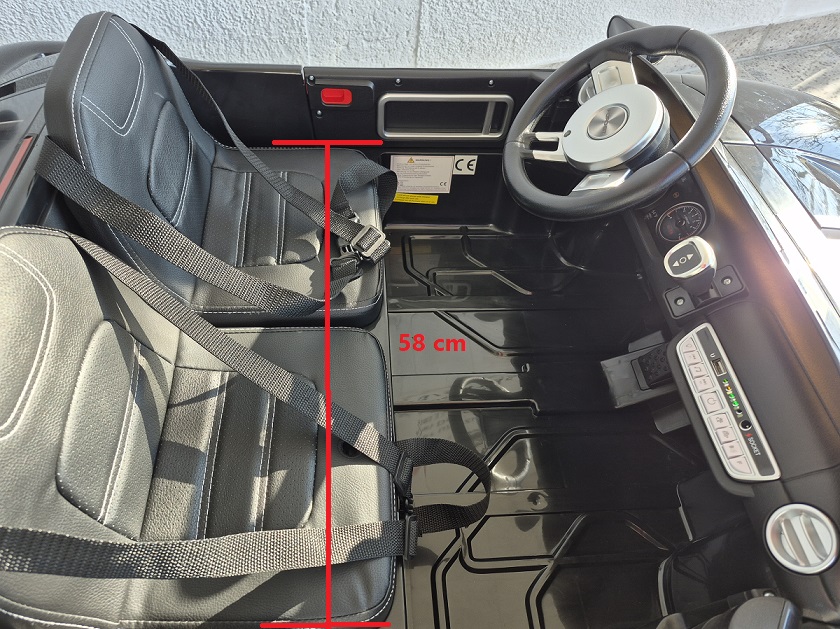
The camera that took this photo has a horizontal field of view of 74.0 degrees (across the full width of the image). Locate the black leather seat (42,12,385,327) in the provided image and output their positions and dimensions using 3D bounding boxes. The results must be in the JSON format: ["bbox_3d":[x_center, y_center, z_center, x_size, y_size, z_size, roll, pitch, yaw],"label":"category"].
[{"bbox_3d":[-0.190,-0.165,0.605,0.292,0.285,0.282,-1,55,-6],"label":"black leather seat"}]

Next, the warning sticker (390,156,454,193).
[{"bbox_3d":[0.002,-0.208,0.833,0.092,0.069,0.002,-1,52,-5],"label":"warning sticker"}]

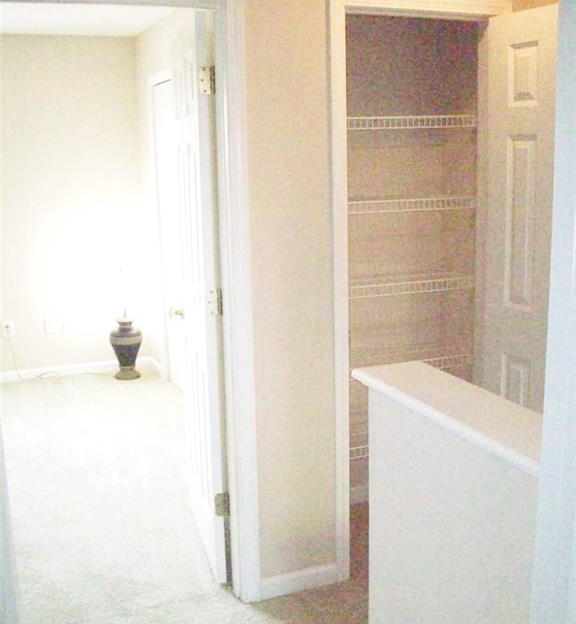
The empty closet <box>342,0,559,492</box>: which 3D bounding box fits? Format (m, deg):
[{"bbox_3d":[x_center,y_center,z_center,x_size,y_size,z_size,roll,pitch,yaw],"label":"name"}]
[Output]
[{"bbox_3d":[0.440,-0.081,3.317,0.730,2.050,0.620,-5,11,-20],"label":"empty closet"}]

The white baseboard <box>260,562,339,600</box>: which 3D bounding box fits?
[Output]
[{"bbox_3d":[0.044,0.989,3.022,0.306,0.083,0.017,-5,11,-20],"label":"white baseboard"}]

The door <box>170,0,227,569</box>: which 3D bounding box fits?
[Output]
[{"bbox_3d":[-0.368,-0.051,3.242,0.038,2.032,0.762,-4,11,-14],"label":"door"}]

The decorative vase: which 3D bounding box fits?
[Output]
[{"bbox_3d":[-1.209,0.256,6.096,0.236,0.456,0.236,-5,11,-20],"label":"decorative vase"}]

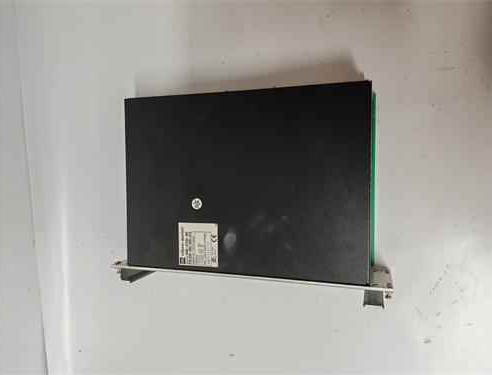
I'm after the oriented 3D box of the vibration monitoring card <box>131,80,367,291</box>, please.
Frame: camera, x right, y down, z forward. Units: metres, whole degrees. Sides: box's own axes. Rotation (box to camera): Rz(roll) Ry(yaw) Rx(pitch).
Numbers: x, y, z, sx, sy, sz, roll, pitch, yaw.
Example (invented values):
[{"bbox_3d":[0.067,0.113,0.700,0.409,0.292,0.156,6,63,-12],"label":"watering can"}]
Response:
[{"bbox_3d":[0.000,0.001,0.369,0.250,0.058,0.178,1,93,18],"label":"vibration monitoring card"}]

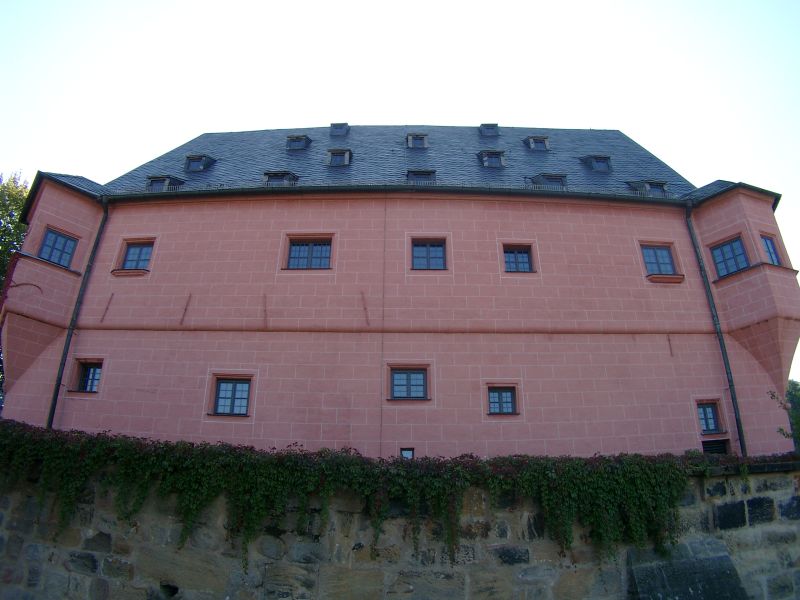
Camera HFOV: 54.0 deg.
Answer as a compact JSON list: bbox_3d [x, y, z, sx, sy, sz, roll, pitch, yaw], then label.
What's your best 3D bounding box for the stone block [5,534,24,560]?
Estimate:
[{"bbox_3d":[-5.876,3.852,12.086,0.256,0.373,0.300,2,-32,-3],"label":"stone block"}]

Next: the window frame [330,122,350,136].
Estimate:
[{"bbox_3d":[-2.389,-6.855,31.591,0.765,0.516,0.250,0,-31,0],"label":"window frame"}]

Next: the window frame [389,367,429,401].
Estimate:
[{"bbox_3d":[0.241,2.376,22.395,1.123,0.964,0.200,0,-31,0],"label":"window frame"}]

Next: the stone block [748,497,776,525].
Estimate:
[{"bbox_3d":[5.988,3.556,13.126,0.462,0.411,0.300,2,-32,-3],"label":"stone block"}]

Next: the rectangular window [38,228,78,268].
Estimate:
[{"bbox_3d":[-10.498,-1.584,24.184,0.947,0.990,0.150,24,-38,-33],"label":"rectangular window"}]

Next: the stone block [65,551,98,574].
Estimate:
[{"bbox_3d":[-4.831,4.056,12.034,0.446,0.294,0.300,2,-32,-3],"label":"stone block"}]

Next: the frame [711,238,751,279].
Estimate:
[{"bbox_3d":[9.816,-1.261,23.382,0.934,1.114,0.150,-24,-39,33],"label":"frame"}]

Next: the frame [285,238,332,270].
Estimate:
[{"bbox_3d":[-2.729,-1.394,23.836,1.303,1.132,0.150,0,-32,0],"label":"frame"}]

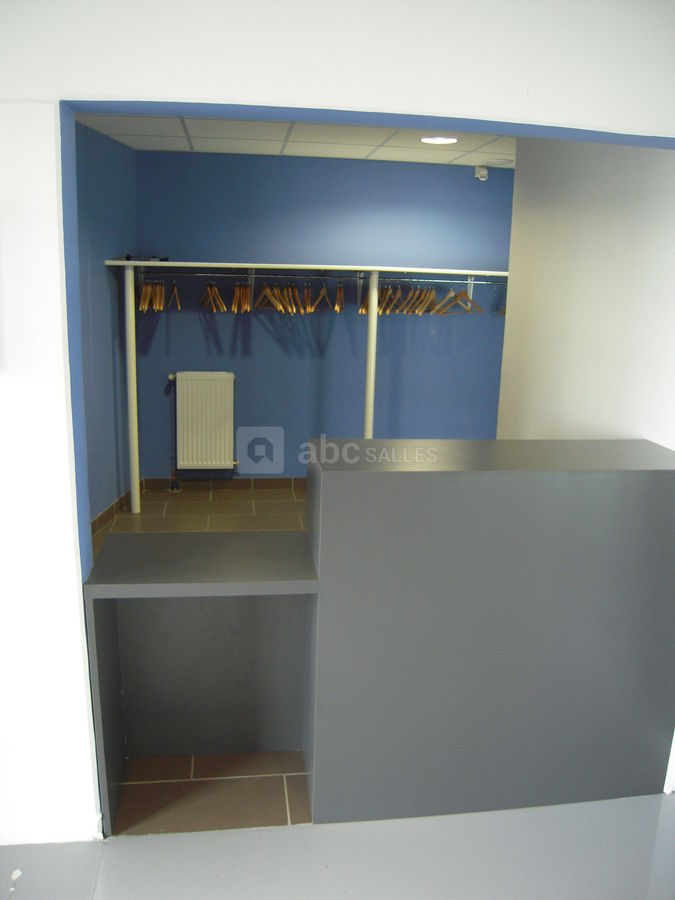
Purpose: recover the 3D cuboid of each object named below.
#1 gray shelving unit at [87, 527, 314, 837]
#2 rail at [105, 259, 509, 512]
[{"bbox_3d":[-0.393,0.694,2.210,0.615,0.797,0.376,0,14,-8],"label":"gray shelving unit"},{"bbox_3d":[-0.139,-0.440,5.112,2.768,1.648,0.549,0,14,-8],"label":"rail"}]

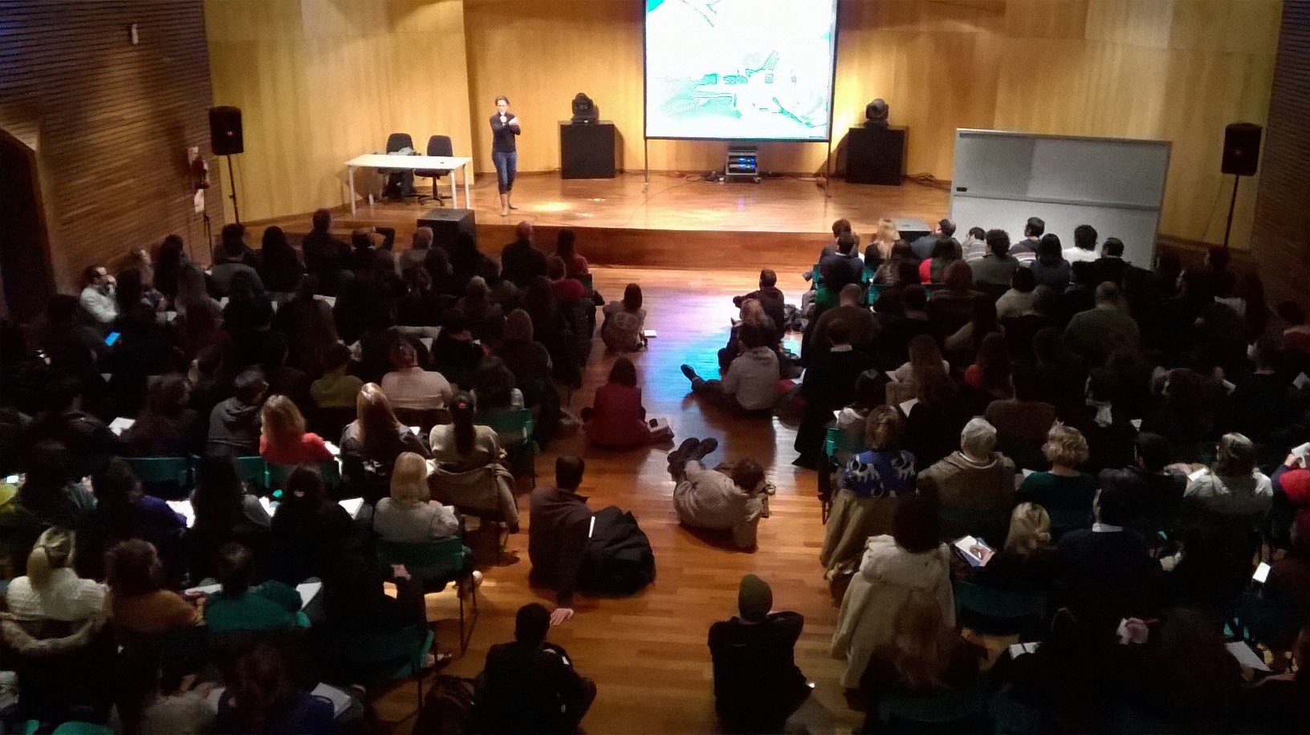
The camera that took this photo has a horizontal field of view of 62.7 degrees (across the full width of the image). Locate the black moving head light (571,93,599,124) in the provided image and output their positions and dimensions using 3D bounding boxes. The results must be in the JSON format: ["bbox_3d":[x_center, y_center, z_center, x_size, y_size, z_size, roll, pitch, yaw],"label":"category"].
[{"bbox_3d":[-1.209,-4.459,18.483,0.400,0.500,0.380,2,20,6],"label":"black moving head light"}]

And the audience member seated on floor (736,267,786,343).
[{"bbox_3d":[1.218,-0.777,12.306,0.628,0.831,0.790,-3,20,-8],"label":"audience member seated on floor"}]

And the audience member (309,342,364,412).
[{"bbox_3d":[-2.353,0.334,8.676,0.500,1.250,0.760,4,21,10],"label":"audience member"}]

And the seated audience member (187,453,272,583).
[{"bbox_3d":[-2.465,1.015,6.626,0.500,1.260,0.780,1,20,2],"label":"seated audience member"}]

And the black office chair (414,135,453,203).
[{"bbox_3d":[-3.511,-3.186,17.283,0.588,1.003,0.588,5,20,16],"label":"black office chair"}]

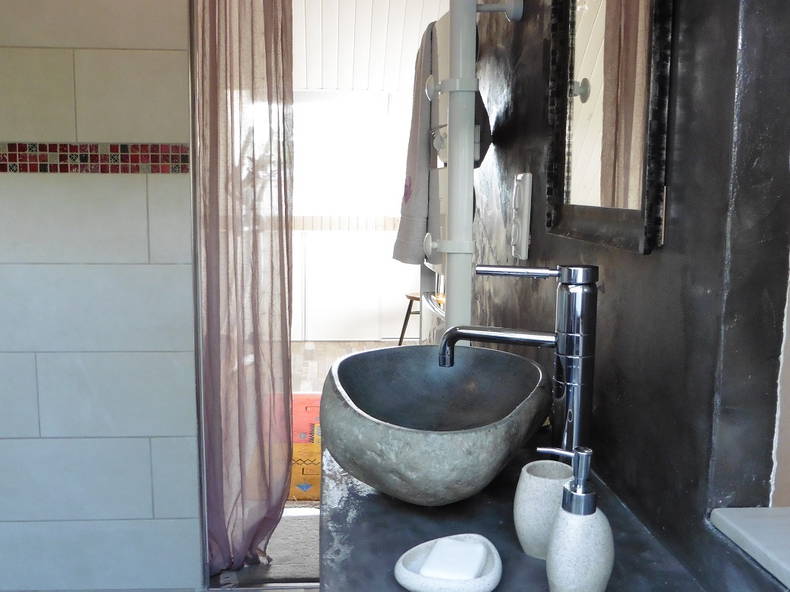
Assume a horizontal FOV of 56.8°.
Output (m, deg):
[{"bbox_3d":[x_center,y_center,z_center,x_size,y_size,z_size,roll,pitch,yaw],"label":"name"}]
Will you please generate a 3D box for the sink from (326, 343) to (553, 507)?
[{"bbox_3d":[0.048,0.178,0.974,0.305,0.170,0.325,-1,9,-6],"label":"sink"}]

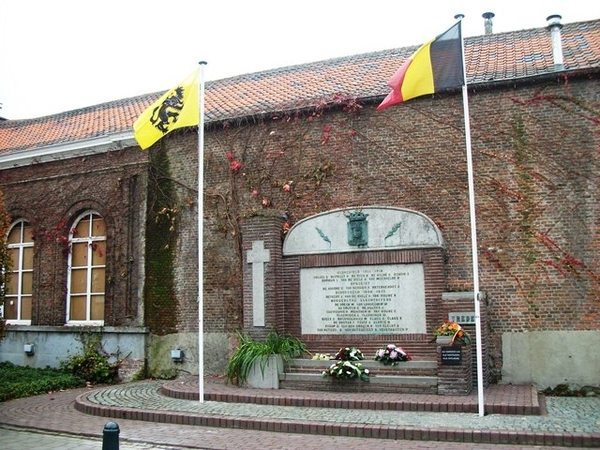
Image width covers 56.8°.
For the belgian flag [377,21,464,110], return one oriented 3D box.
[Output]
[{"bbox_3d":[1.816,-2.432,8.506,1.332,1.184,0.290,-4,-8,22],"label":"belgian flag"}]

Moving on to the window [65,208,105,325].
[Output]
[{"bbox_3d":[-4.999,1.005,13.015,1.188,2.708,0.145,-4,-8,20],"label":"window"}]

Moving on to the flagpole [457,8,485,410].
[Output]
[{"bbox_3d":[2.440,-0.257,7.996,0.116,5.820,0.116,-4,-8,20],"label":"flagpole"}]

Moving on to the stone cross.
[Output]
[{"bbox_3d":[-0.769,1.097,10.361,0.474,1.593,0.068,-4,-8,20],"label":"stone cross"}]

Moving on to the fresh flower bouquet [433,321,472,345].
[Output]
[{"bbox_3d":[2.433,1.724,8.855,0.616,0.381,0.407,-4,-8,20],"label":"fresh flower bouquet"}]

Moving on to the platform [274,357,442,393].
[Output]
[{"bbox_3d":[1.000,2.523,9.336,2.594,0.486,0.600,-4,-8,20],"label":"platform"}]

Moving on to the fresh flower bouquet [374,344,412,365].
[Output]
[{"bbox_3d":[1.551,2.153,9.185,0.621,0.330,0.387,-4,-8,20],"label":"fresh flower bouquet"}]

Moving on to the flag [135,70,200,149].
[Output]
[{"bbox_3d":[-2.395,-2.033,9.912,1.397,1.308,0.290,-4,-8,22],"label":"flag"}]

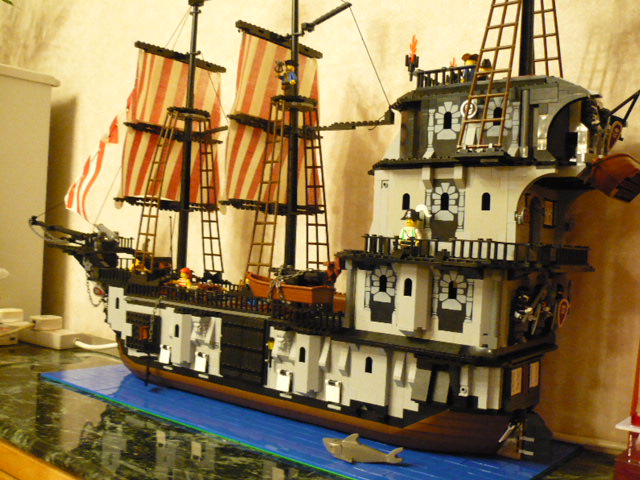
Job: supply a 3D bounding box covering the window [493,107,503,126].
[{"bbox_3d":[0.153,-0.106,0.557,0.007,0.015,0.004,3,0,37],"label":"window"}]

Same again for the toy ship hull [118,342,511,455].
[{"bbox_3d":[-0.056,0.166,0.785,0.615,0.047,0.128,3,0,37],"label":"toy ship hull"}]

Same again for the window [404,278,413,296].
[{"bbox_3d":[0.076,0.041,0.556,0.007,0.015,0.004,3,0,37],"label":"window"}]

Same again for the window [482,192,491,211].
[{"bbox_3d":[0.144,-0.033,0.561,0.007,0.015,0.004,3,0,37],"label":"window"}]

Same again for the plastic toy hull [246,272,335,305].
[{"bbox_3d":[-0.038,0.053,0.711,0.112,0.023,0.040,3,0,37],"label":"plastic toy hull"}]

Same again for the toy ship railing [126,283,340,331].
[{"bbox_3d":[-0.118,0.075,0.756,0.362,0.020,0.010,3,0,37],"label":"toy ship railing"}]

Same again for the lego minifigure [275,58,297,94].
[{"bbox_3d":[-0.038,-0.191,0.764,0.020,0.041,0.025,3,0,-30],"label":"lego minifigure"}]

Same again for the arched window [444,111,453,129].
[{"bbox_3d":[0.116,-0.108,0.586,0.007,0.015,0.004,3,0,37],"label":"arched window"}]

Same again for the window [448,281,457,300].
[{"bbox_3d":[0.111,0.042,0.543,0.007,0.015,0.004,3,0,37],"label":"window"}]

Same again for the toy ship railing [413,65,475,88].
[{"bbox_3d":[0.120,-0.151,0.609,0.066,0.021,0.010,3,0,37],"label":"toy ship railing"}]

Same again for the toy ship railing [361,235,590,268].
[{"bbox_3d":[0.156,0.012,0.621,0.152,0.022,0.190,3,0,37],"label":"toy ship railing"}]

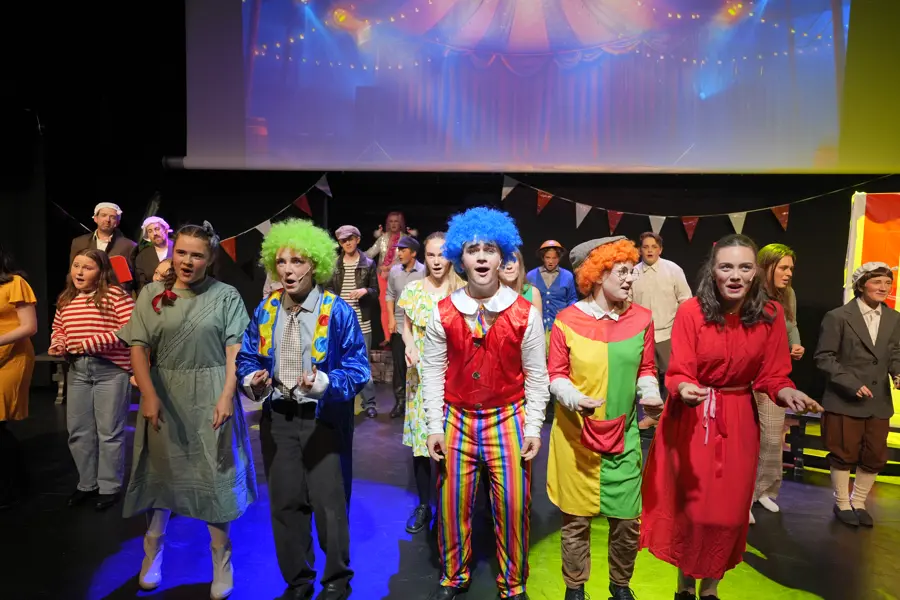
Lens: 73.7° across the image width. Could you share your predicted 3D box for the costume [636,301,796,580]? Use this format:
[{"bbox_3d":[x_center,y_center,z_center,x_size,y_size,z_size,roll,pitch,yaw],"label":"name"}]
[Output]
[{"bbox_3d":[1.074,0.534,2.400,0.540,1.150,0.480,2,5,14],"label":"costume"}]

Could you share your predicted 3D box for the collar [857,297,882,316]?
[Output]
[{"bbox_3d":[2.321,0.036,3.320,0.150,0.110,0.120,2,5,14],"label":"collar"}]

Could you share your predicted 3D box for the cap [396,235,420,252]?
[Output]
[{"bbox_3d":[-0.353,-0.475,5.050,0.255,0.140,0.195,-4,7,-35],"label":"cap"}]

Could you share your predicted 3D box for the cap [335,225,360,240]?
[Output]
[{"bbox_3d":[-0.868,-0.572,5.080,0.200,0.130,0.260,3,7,27],"label":"cap"}]

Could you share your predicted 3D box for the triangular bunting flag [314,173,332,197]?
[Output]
[{"bbox_3d":[-1.265,-1.145,6.000,0.165,0.210,0.020,-34,0,-5],"label":"triangular bunting flag"}]

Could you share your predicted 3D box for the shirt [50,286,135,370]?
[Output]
[{"bbox_3d":[-1.955,0.162,3.300,0.470,0.490,0.340,1,5,0],"label":"shirt"}]

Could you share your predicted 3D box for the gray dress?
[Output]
[{"bbox_3d":[-1.133,0.430,2.620,0.570,1.060,0.410,0,6,-6],"label":"gray dress"}]

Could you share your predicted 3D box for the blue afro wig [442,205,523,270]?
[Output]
[{"bbox_3d":[0.130,-0.238,2.400,0.320,0.265,0.290,1,6,2],"label":"blue afro wig"}]

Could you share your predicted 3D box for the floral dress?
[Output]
[{"bbox_3d":[-0.093,0.355,3.200,0.420,0.960,0.290,2,6,14],"label":"floral dress"}]

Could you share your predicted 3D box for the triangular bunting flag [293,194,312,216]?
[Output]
[{"bbox_3d":[-1.470,-0.945,6.000,0.155,0.210,0.020,-36,0,-5],"label":"triangular bunting flag"}]

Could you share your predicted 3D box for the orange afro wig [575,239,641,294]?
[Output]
[{"bbox_3d":[0.661,-0.141,2.520,0.250,0.240,0.270,-2,6,-34],"label":"orange afro wig"}]

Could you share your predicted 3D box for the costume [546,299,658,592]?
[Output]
[{"bbox_3d":[0.646,0.600,2.560,0.470,1.270,0.370,1,6,5],"label":"costume"}]

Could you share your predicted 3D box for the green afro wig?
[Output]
[{"bbox_3d":[-0.619,-0.198,2.450,0.310,0.265,0.290,2,5,9],"label":"green afro wig"}]

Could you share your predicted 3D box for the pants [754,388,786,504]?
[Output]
[{"bbox_3d":[1.770,0.767,3.420,0.360,0.860,0.280,-4,7,-37],"label":"pants"}]

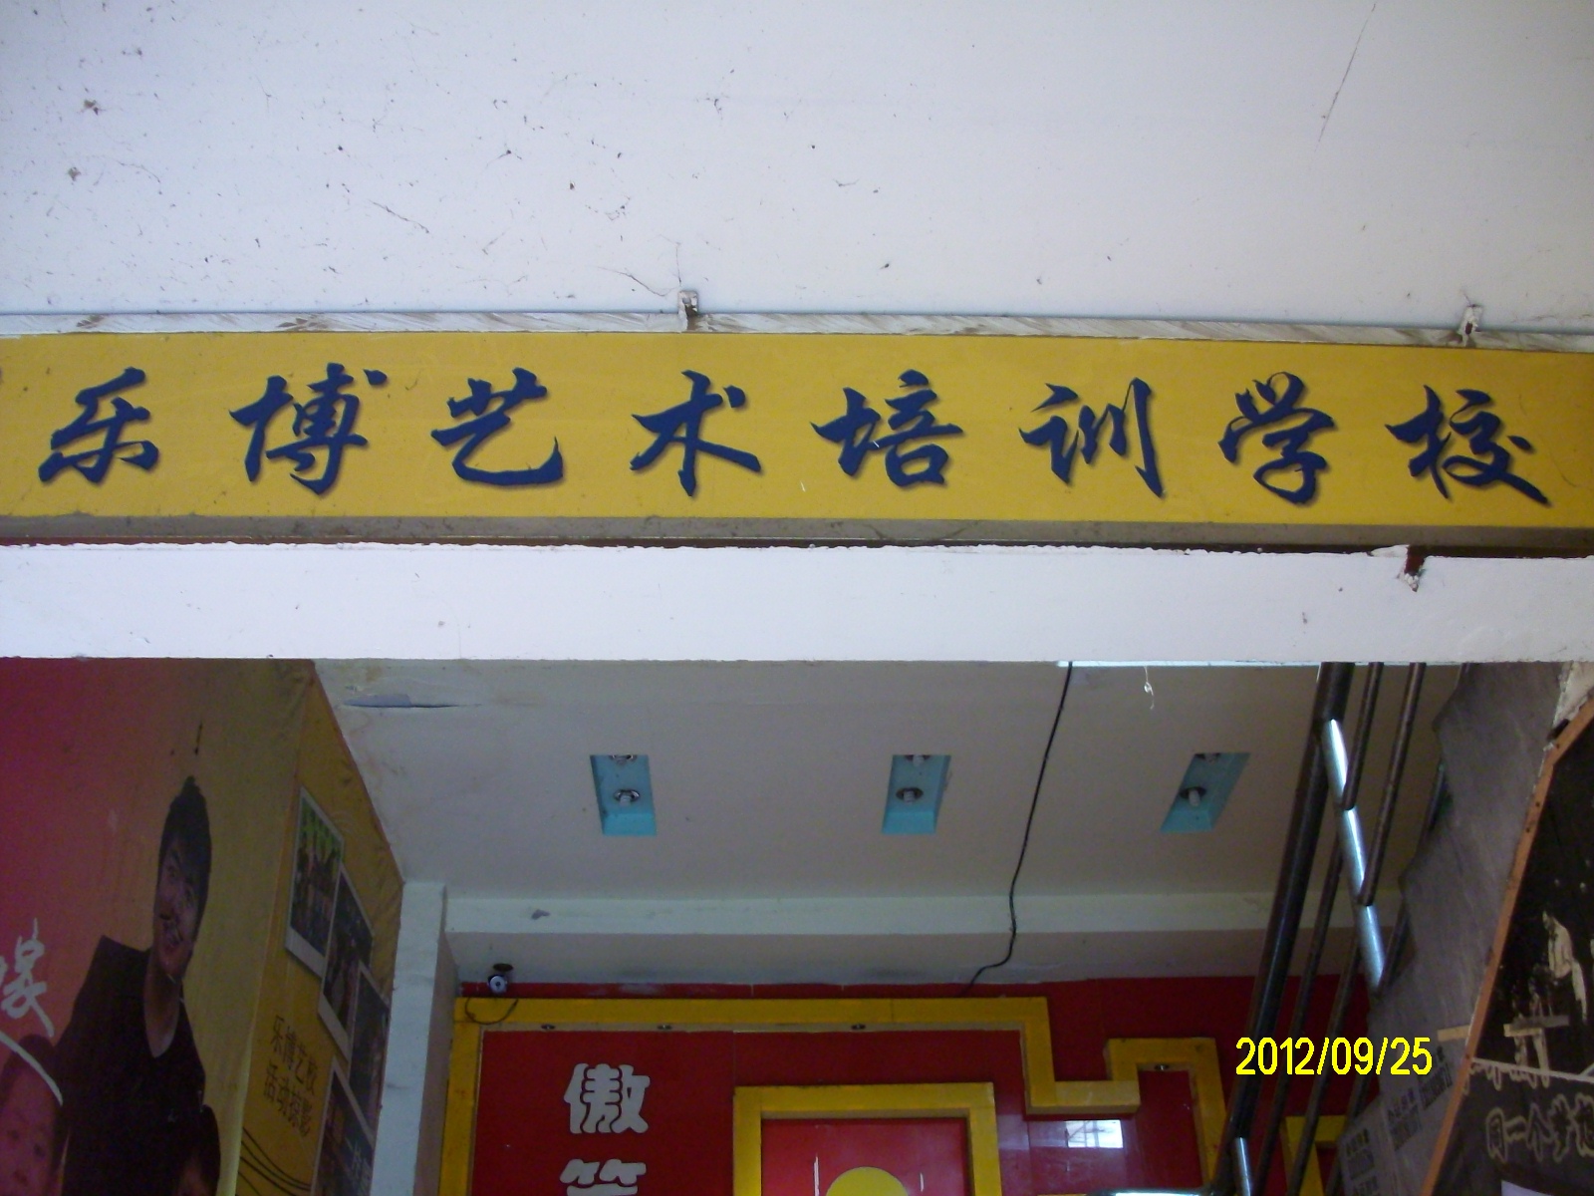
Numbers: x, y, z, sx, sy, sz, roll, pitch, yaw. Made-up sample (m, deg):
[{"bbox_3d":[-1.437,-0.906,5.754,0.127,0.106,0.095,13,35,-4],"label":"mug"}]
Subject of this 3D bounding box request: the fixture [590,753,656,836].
[{"bbox_3d":[-0.553,0.613,5.058,0.178,0.080,0.543,0,-35,-2],"label":"fixture"}]

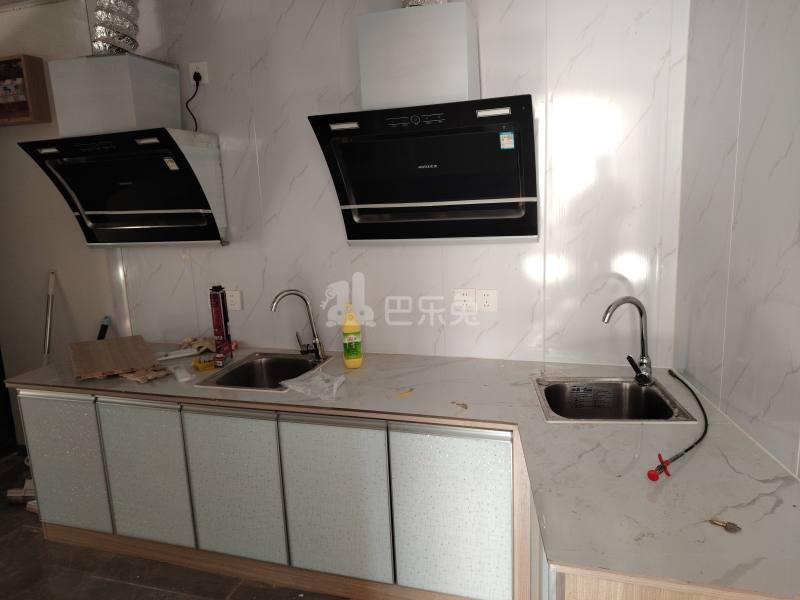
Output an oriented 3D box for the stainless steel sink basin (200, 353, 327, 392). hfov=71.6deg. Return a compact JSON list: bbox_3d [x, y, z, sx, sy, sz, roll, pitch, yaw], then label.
[{"bbox_3d":[-0.514,0.370,2.216,0.378,0.193,0.445,1,11,17],"label":"stainless steel sink basin"}]

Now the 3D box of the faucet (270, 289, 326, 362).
[{"bbox_3d":[-0.423,0.112,2.333,0.216,0.319,0.062,-6,11,-17],"label":"faucet"}]

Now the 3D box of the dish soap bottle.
[{"bbox_3d":[-0.194,0.143,2.280,0.082,0.263,0.064,-2,11,2],"label":"dish soap bottle"}]

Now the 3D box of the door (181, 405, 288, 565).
[{"bbox_3d":[-0.566,0.640,1.940,0.381,0.561,0.020,1,11,18],"label":"door"}]

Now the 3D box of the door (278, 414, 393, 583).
[{"bbox_3d":[-0.207,0.653,1.854,0.386,0.568,0.030,1,11,17],"label":"door"}]

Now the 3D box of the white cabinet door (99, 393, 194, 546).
[{"bbox_3d":[-0.930,0.636,2.056,0.377,0.562,0.020,1,11,18],"label":"white cabinet door"}]

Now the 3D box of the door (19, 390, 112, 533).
[{"bbox_3d":[-1.295,0.632,2.173,0.382,0.567,0.020,1,11,18],"label":"door"}]

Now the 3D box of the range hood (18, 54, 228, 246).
[{"bbox_3d":[-1.181,-0.605,2.367,0.739,0.771,0.344,1,11,17],"label":"range hood"}]

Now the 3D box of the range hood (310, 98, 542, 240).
[{"bbox_3d":[0.104,-0.428,1.987,0.742,0.456,0.360,1,11,17],"label":"range hood"}]

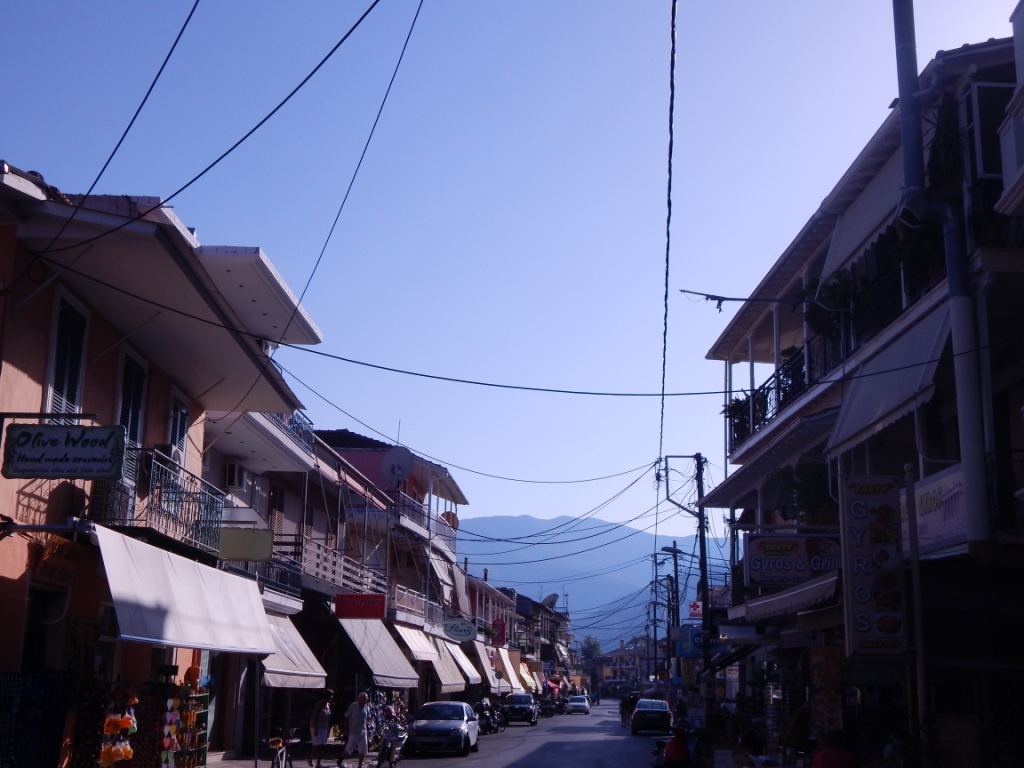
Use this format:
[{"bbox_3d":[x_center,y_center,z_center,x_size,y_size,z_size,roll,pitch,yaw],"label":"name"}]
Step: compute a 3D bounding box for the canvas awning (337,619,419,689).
[{"bbox_3d":[-3.745,7.319,35.218,1.241,2.104,7.420,-1,-14,4],"label":"canvas awning"}]

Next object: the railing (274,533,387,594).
[{"bbox_3d":[-5.044,5.488,35.201,1.190,1.215,11.128,-1,-14,4],"label":"railing"}]

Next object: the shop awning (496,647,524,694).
[{"bbox_3d":[-0.060,17.480,77.569,0.906,2.630,5.119,-1,-14,6],"label":"shop awning"}]

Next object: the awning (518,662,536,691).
[{"bbox_3d":[1.022,20.216,88.222,0.727,1.775,5.115,-2,-14,6],"label":"awning"}]

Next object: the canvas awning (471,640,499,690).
[{"bbox_3d":[-1.228,14.439,64.665,0.878,2.470,4.589,-1,-14,5],"label":"canvas awning"}]

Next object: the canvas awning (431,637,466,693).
[{"bbox_3d":[-2.674,10.858,49.589,0.992,2.145,6.617,-1,-14,5],"label":"canvas awning"}]

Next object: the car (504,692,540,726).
[{"bbox_3d":[0.554,18.365,71.814,1.630,1.700,3.850,-1,-14,4],"label":"car"}]

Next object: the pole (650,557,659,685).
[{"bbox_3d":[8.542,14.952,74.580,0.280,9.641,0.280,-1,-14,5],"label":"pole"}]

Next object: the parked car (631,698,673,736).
[{"bbox_3d":[6.205,14.733,56.332,1.740,1.430,4.450,-1,-14,4],"label":"parked car"}]

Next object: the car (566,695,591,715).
[{"bbox_3d":[5.733,27.591,109.163,1.700,1.450,4.200,-1,-14,5],"label":"car"}]

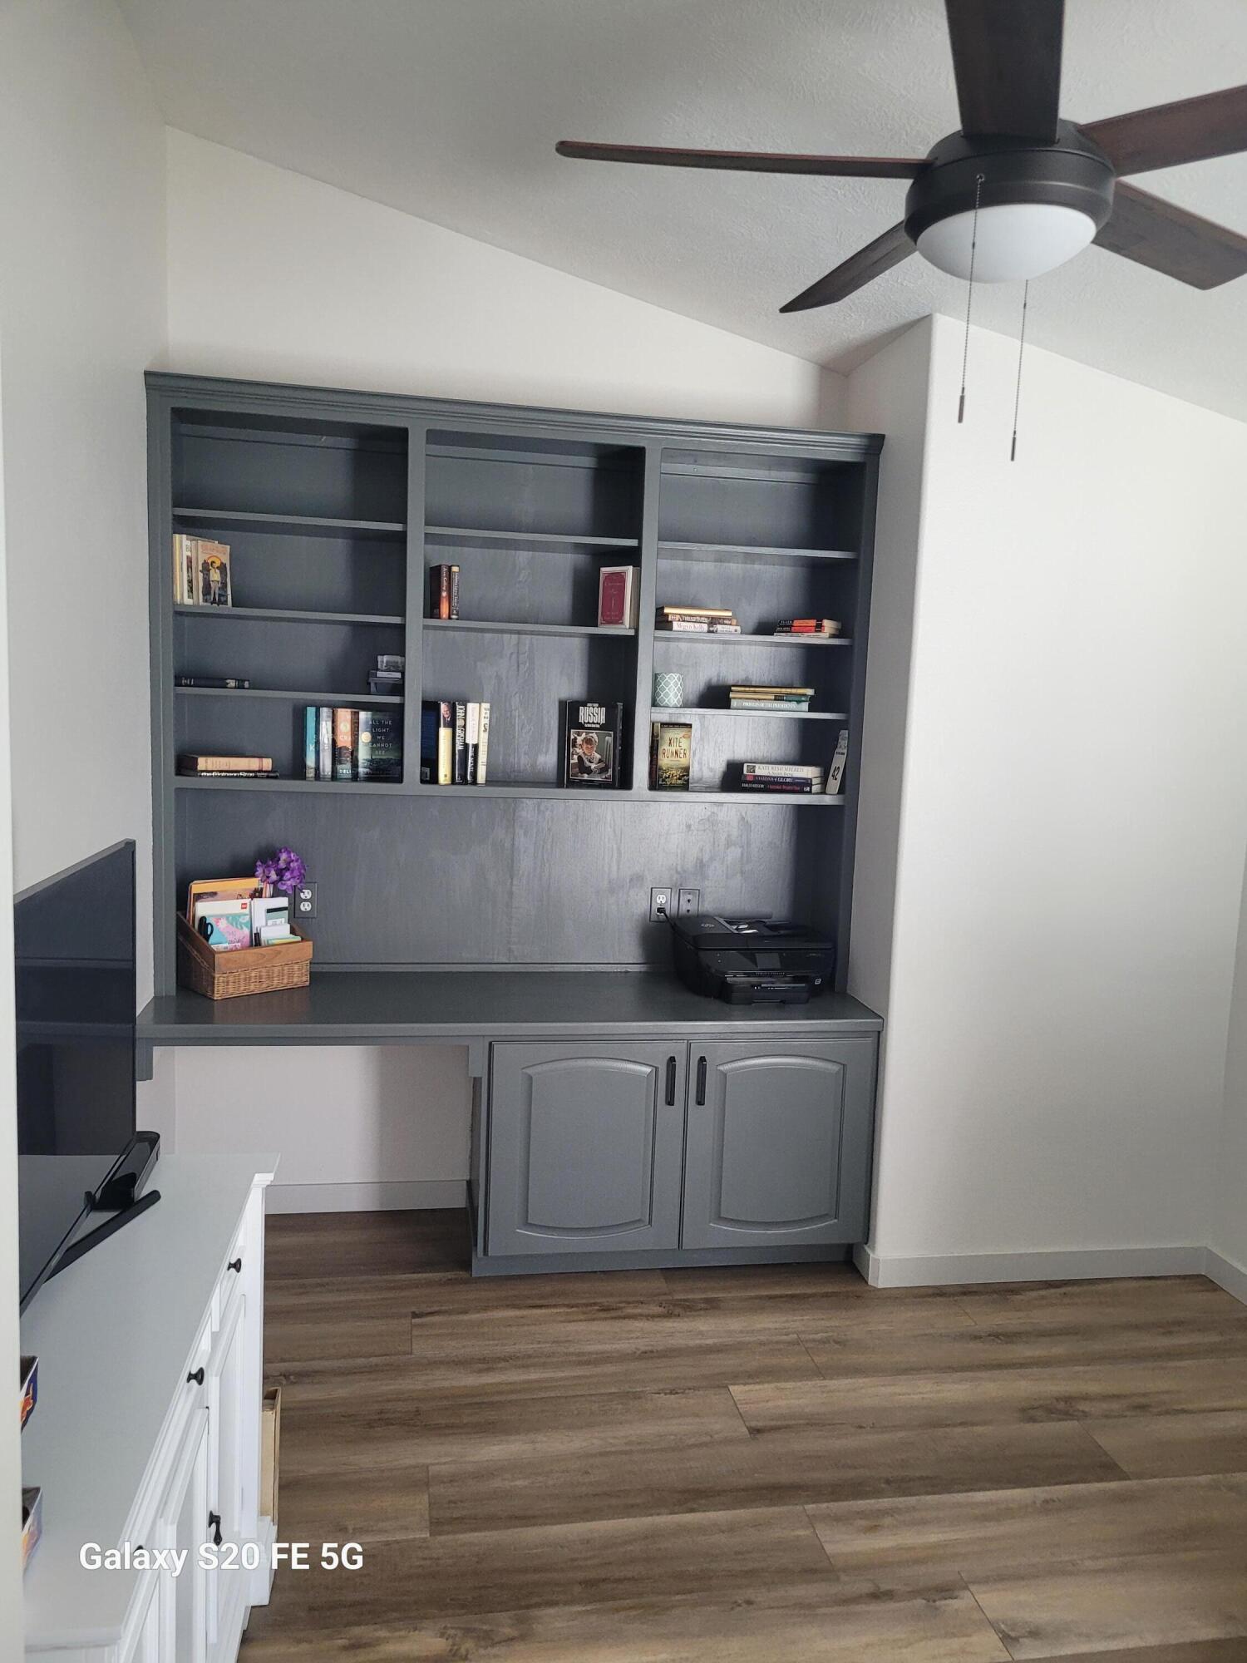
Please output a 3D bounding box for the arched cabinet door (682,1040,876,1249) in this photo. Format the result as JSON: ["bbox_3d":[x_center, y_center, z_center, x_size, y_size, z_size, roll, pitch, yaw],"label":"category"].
[{"bbox_3d":[0.454,0.906,3.627,0.559,0.616,0.022,1,7,-10],"label":"arched cabinet door"}]

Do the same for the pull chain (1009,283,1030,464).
[{"bbox_3d":[0.625,-0.742,1.965,0.012,0.310,0.012,1,7,-10],"label":"pull chain"}]

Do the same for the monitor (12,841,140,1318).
[{"bbox_3d":[-0.797,0.326,1.693,0.060,0.515,0.900,1,7,-9],"label":"monitor"}]

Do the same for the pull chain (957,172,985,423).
[{"bbox_3d":[0.475,-0.727,1.710,0.012,0.325,0.012,1,7,-10],"label":"pull chain"}]

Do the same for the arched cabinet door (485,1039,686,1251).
[{"bbox_3d":[-0.101,0.891,3.528,0.555,0.613,0.022,1,7,-10],"label":"arched cabinet door"}]

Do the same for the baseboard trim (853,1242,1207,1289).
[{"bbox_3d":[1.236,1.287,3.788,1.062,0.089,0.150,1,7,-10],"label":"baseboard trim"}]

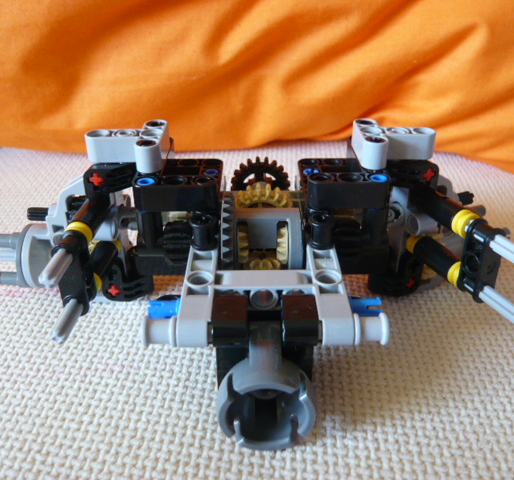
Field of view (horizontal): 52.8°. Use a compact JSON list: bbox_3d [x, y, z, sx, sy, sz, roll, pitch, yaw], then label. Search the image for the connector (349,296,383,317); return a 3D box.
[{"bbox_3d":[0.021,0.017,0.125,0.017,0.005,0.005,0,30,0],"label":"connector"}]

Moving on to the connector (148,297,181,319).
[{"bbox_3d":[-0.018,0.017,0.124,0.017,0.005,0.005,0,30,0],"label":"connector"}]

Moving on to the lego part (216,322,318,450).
[{"bbox_3d":[0.002,0.033,0.121,0.024,0.032,0.015,0,30,0],"label":"lego part"}]

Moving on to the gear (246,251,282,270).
[{"bbox_3d":[0.002,0.006,0.155,0.012,0.005,0.012,0,30,0],"label":"gear"}]

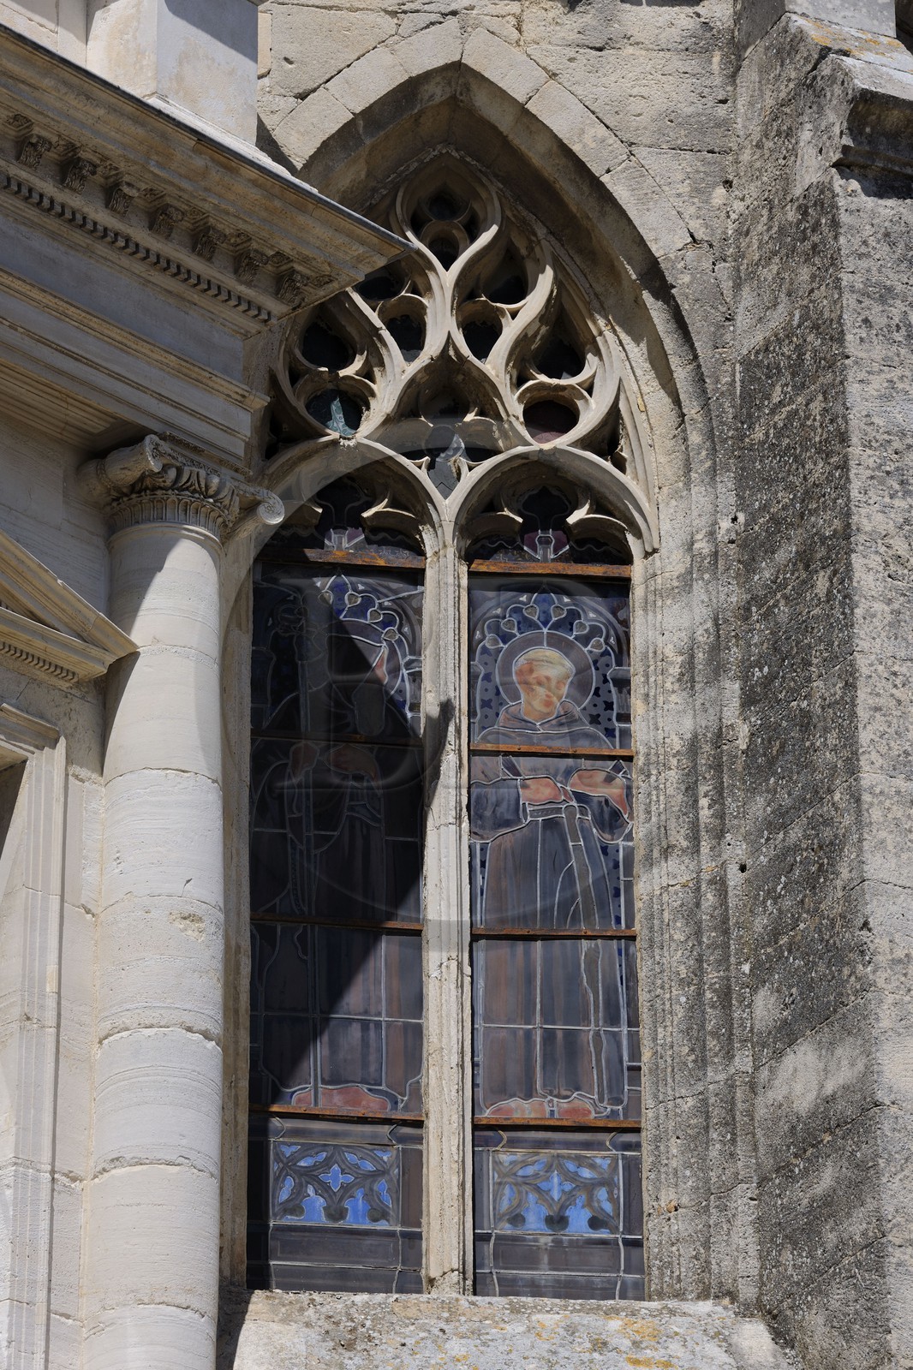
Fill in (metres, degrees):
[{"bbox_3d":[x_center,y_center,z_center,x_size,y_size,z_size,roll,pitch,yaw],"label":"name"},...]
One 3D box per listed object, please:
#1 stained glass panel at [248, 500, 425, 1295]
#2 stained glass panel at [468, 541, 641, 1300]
[{"bbox_3d":[-0.381,0.607,16.996,0.545,2.708,0.100,3,-23,-7],"label":"stained glass panel"},{"bbox_3d":[0.307,0.724,17.049,0.515,2.533,0.080,3,-23,-7],"label":"stained glass panel"}]

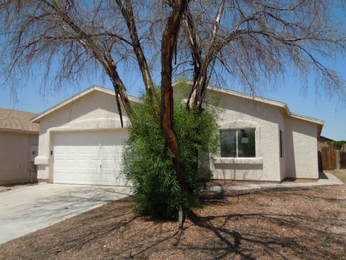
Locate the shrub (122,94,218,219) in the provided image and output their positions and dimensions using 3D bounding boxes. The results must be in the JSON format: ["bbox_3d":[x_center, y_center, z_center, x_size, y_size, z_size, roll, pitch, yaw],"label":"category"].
[{"bbox_3d":[-0.047,0.532,7.132,2.253,2.797,2.000,0,-6,0],"label":"shrub"}]

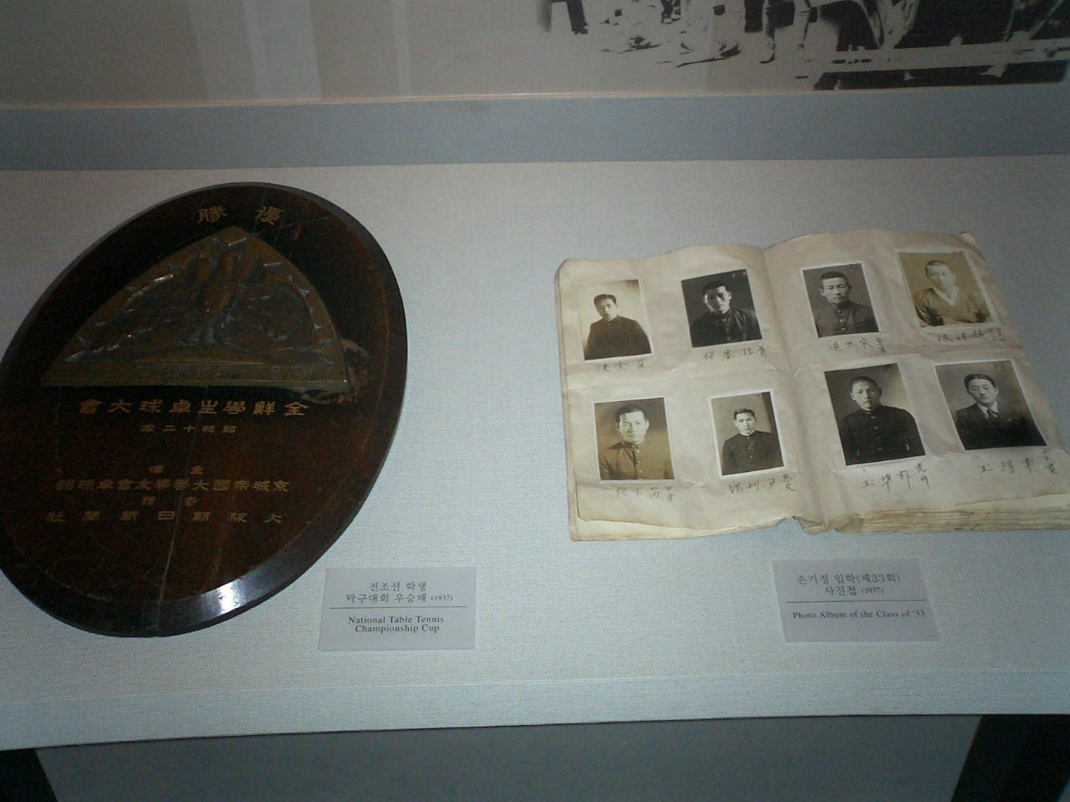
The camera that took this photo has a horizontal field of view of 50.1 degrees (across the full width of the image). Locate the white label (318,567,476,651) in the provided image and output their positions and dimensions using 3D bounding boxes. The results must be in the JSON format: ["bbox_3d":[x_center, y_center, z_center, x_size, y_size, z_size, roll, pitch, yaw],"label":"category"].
[{"bbox_3d":[-0.089,0.135,0.748,0.100,0.004,0.059,0,54,-2],"label":"white label"}]

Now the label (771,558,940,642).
[{"bbox_3d":[0.212,0.131,0.759,0.100,0.004,0.059,0,54,-2],"label":"label"}]

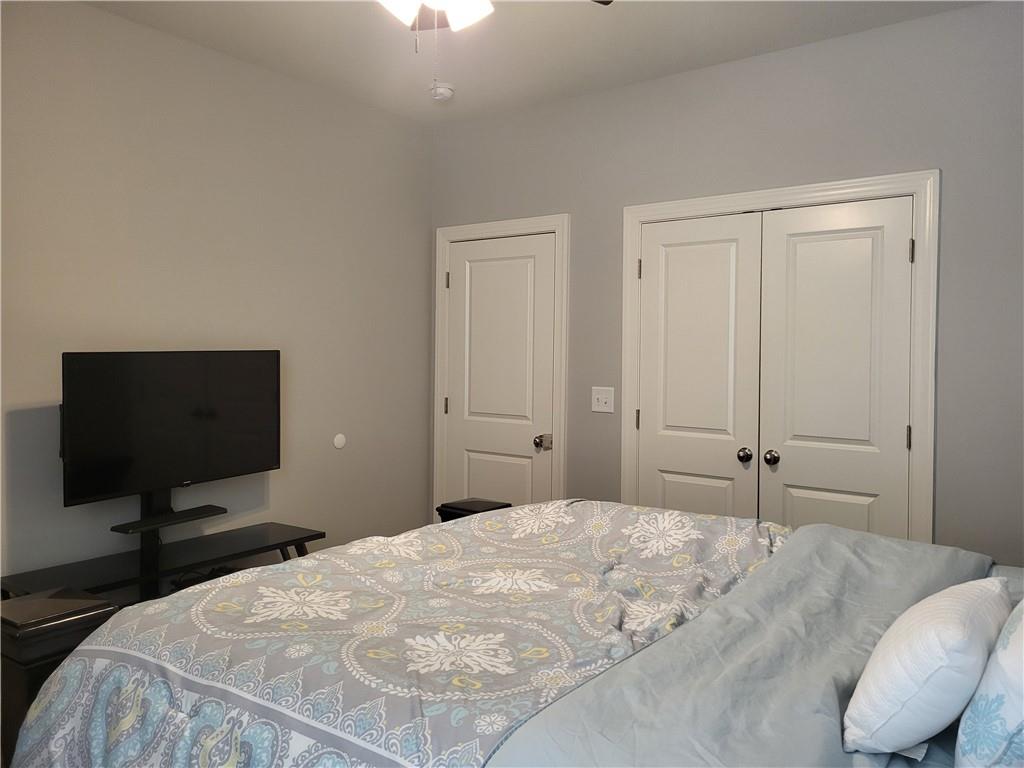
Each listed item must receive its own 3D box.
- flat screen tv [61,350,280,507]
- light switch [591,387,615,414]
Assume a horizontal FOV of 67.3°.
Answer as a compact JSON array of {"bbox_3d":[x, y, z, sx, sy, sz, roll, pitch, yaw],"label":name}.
[{"bbox_3d":[-1.372,0.143,3.187,0.070,0.559,0.963,5,5,34],"label":"flat screen tv"},{"bbox_3d":[0.464,0.084,3.950,0.124,0.124,0.018,2,3,36],"label":"light switch"}]

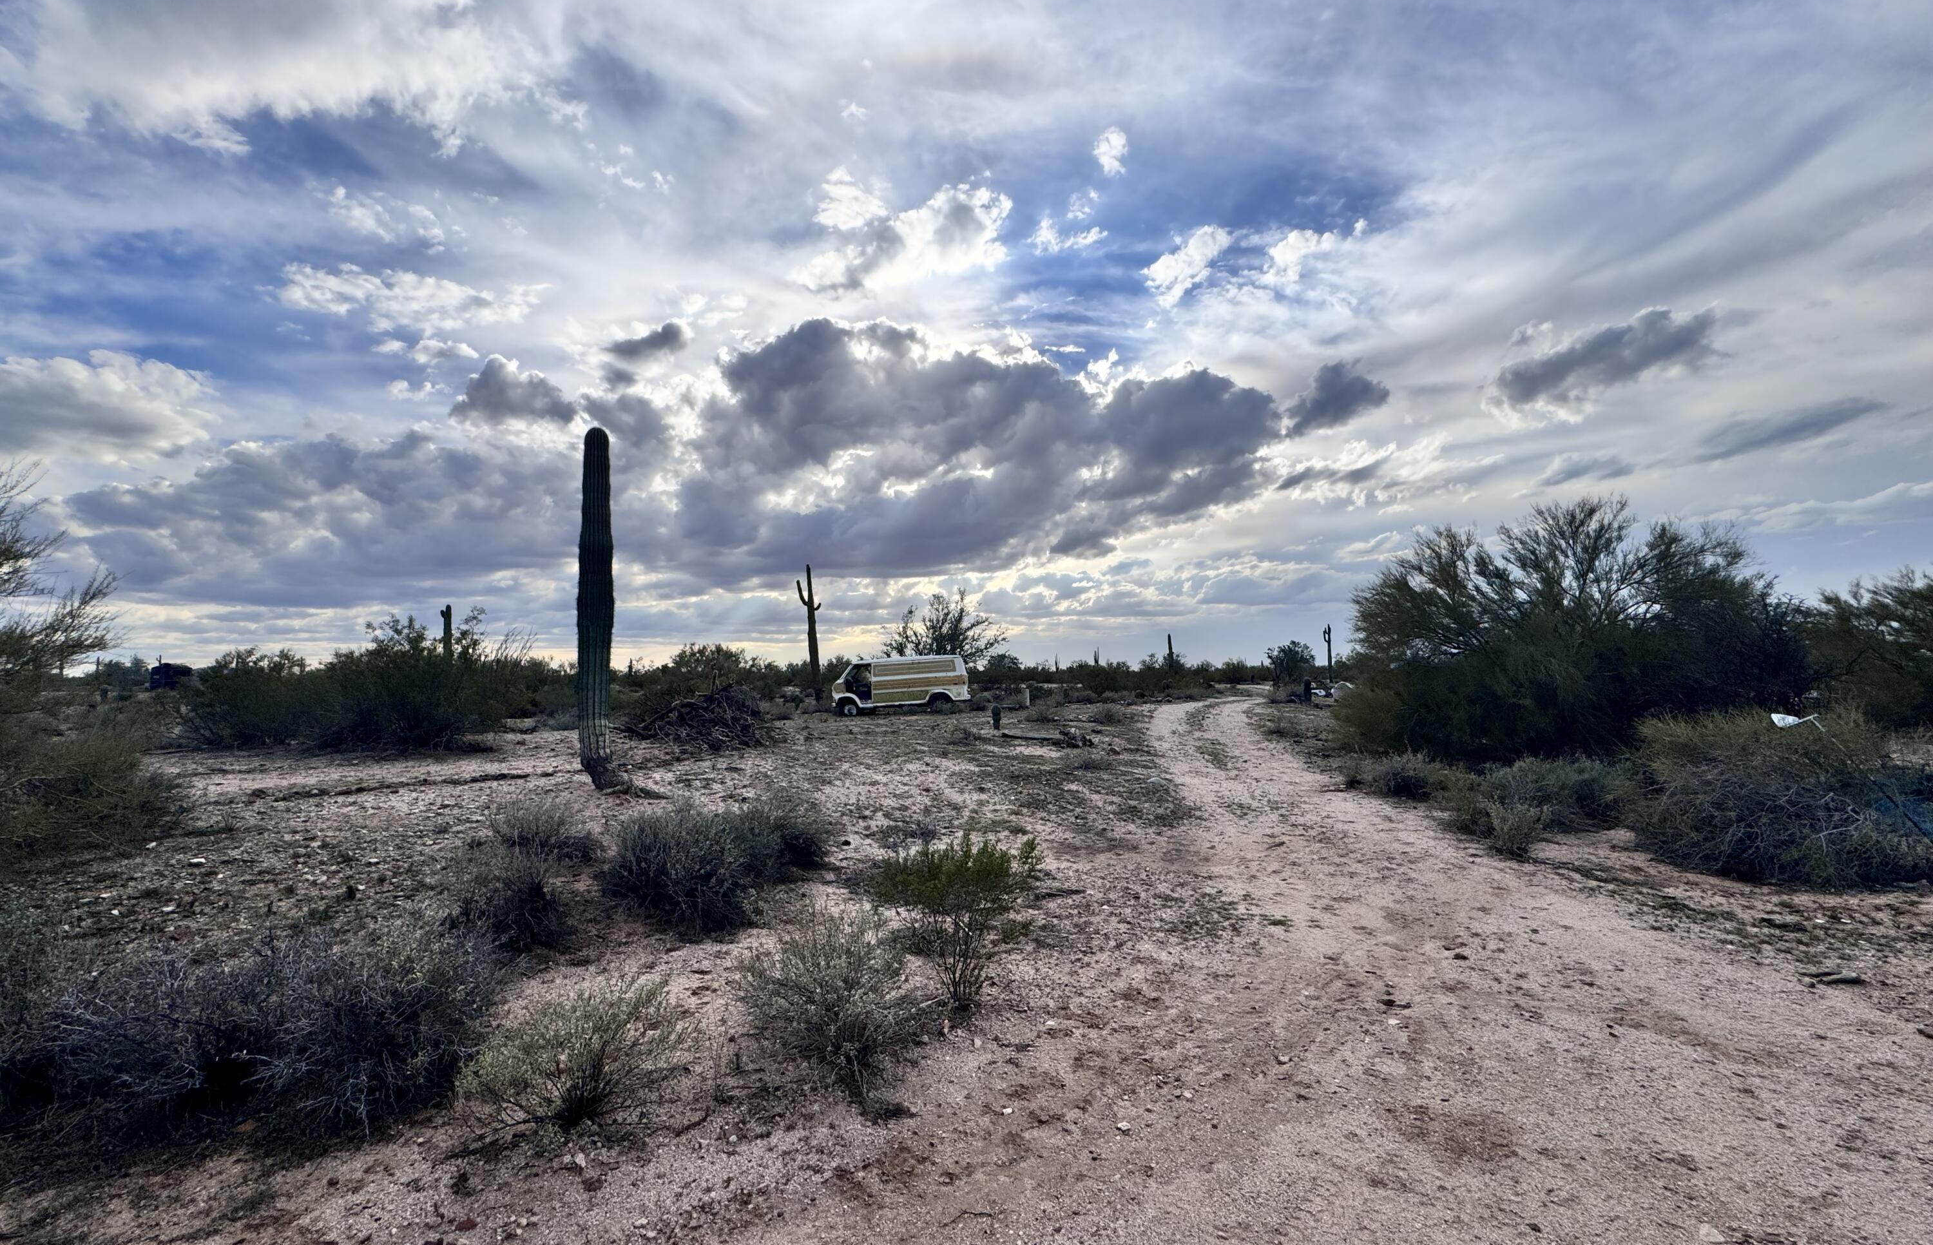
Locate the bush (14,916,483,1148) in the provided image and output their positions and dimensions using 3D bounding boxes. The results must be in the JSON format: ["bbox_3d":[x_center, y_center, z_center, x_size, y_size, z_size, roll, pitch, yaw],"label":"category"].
[{"bbox_3d":[-2.600,1.430,2.870,1.600,0.620,0.920,1,-3,-10],"label":"bush"}]

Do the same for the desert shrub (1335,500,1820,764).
[{"bbox_3d":[9.946,0.074,13.560,6.500,4.600,6.000,-3,-4,36],"label":"desert shrub"}]

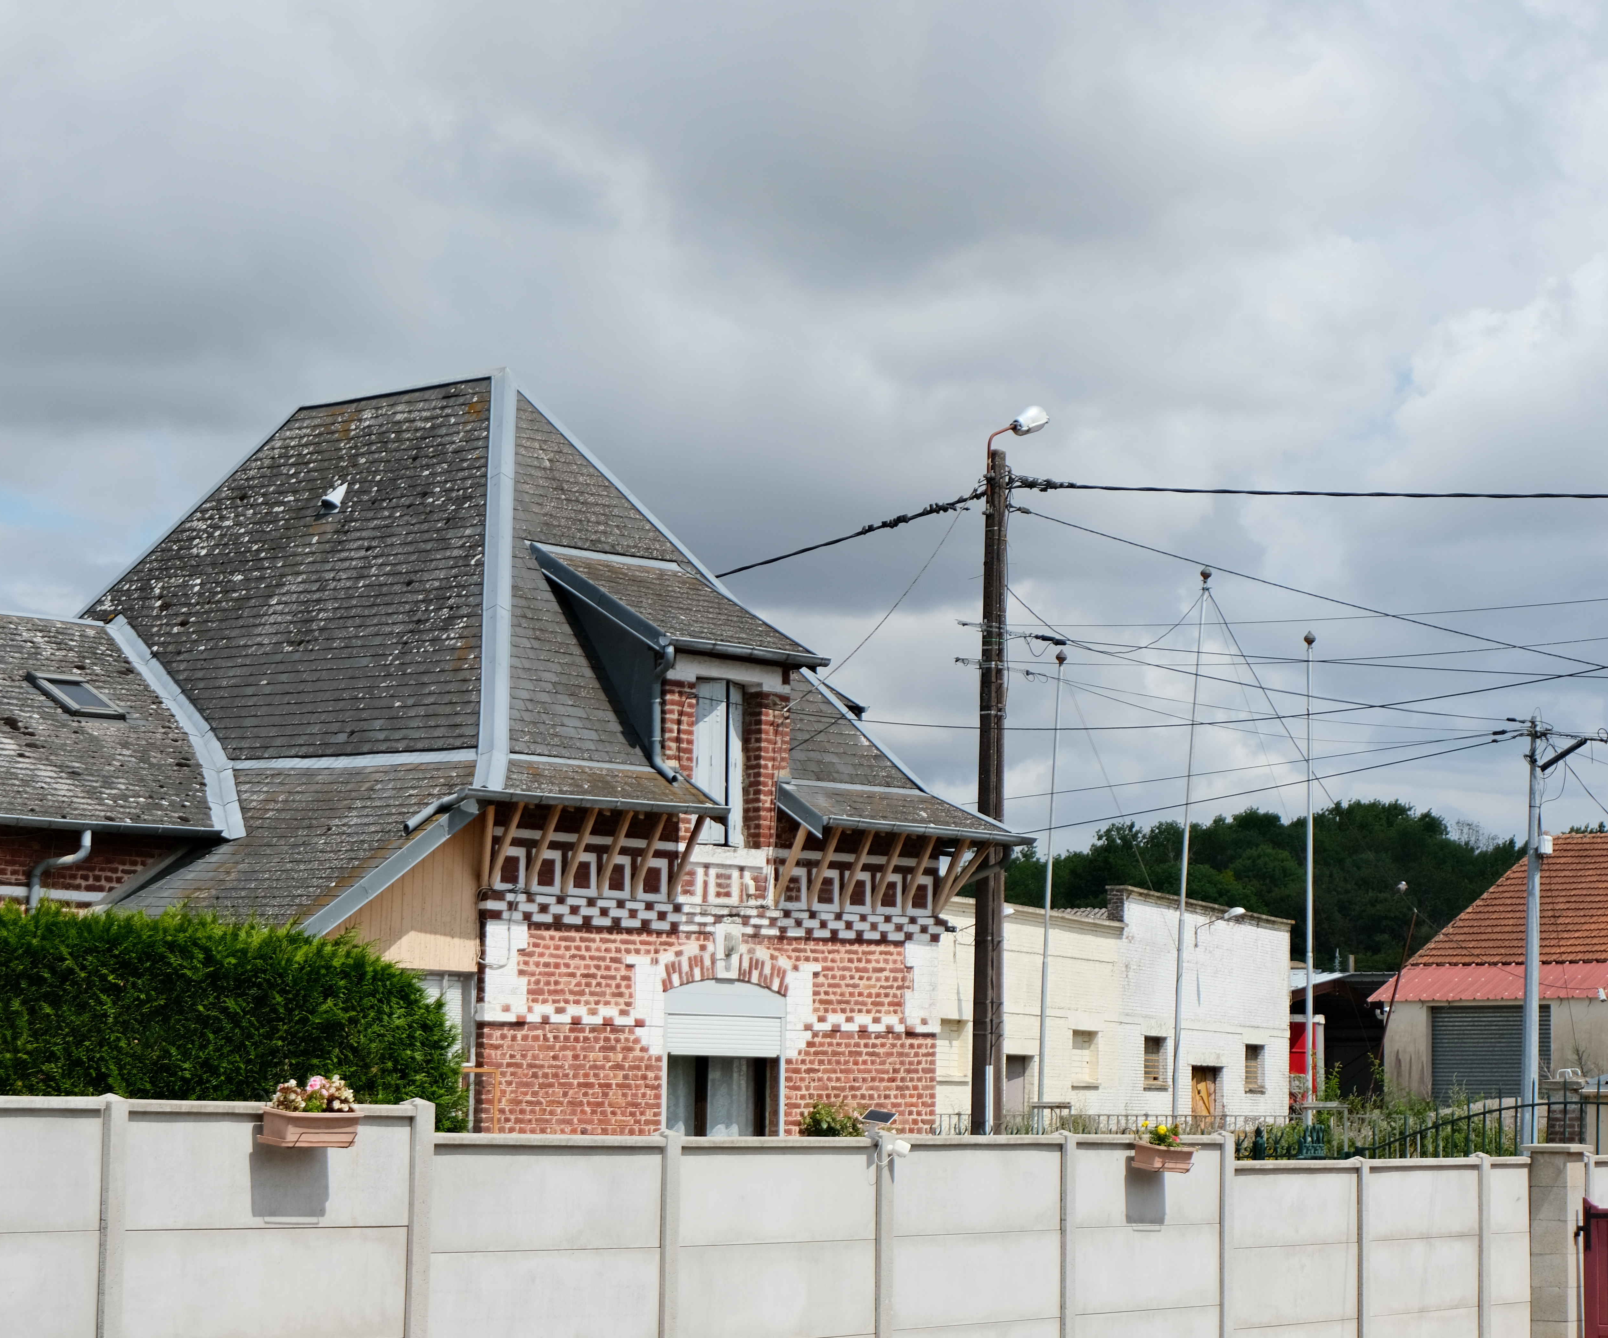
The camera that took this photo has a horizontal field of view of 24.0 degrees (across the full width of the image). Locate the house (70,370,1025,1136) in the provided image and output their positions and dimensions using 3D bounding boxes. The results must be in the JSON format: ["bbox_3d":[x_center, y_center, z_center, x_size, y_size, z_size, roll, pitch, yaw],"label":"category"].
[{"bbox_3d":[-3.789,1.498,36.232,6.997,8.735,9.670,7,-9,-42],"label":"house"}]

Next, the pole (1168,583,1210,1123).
[{"bbox_3d":[4.106,2.713,40.717,0.150,7.674,0.150,4,-7,0],"label":"pole"}]

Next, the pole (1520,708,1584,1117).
[{"bbox_3d":[8.297,3.590,42.135,0.680,6.160,0.260,1,-7,0],"label":"pole"}]

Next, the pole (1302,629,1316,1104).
[{"bbox_3d":[5.900,3.251,44.180,0.140,7.438,0.140,1,-7,0],"label":"pole"}]

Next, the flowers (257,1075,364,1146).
[{"bbox_3d":[-2.163,1.940,16.627,0.180,0.310,0.490,-4,-8,34],"label":"flowers"}]

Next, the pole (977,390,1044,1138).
[{"bbox_3d":[2.307,1.780,42.218,0.940,9.612,0.420,-3,-8,30],"label":"pole"}]

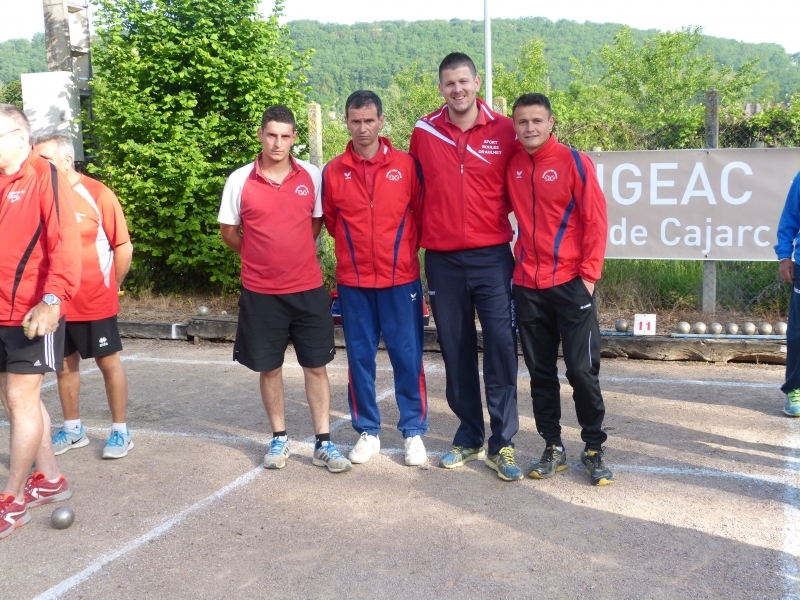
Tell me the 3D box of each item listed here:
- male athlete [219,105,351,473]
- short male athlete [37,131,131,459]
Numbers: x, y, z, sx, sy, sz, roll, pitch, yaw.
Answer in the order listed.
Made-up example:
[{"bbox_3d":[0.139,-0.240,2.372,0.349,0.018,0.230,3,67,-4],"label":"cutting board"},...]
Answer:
[{"bbox_3d":[-0.577,-0.069,5.056,0.560,1.770,0.360,-3,8,-10],"label":"male athlete"},{"bbox_3d":[-1.719,-0.041,5.368,0.530,1.690,0.400,2,9,22],"label":"short male athlete"}]

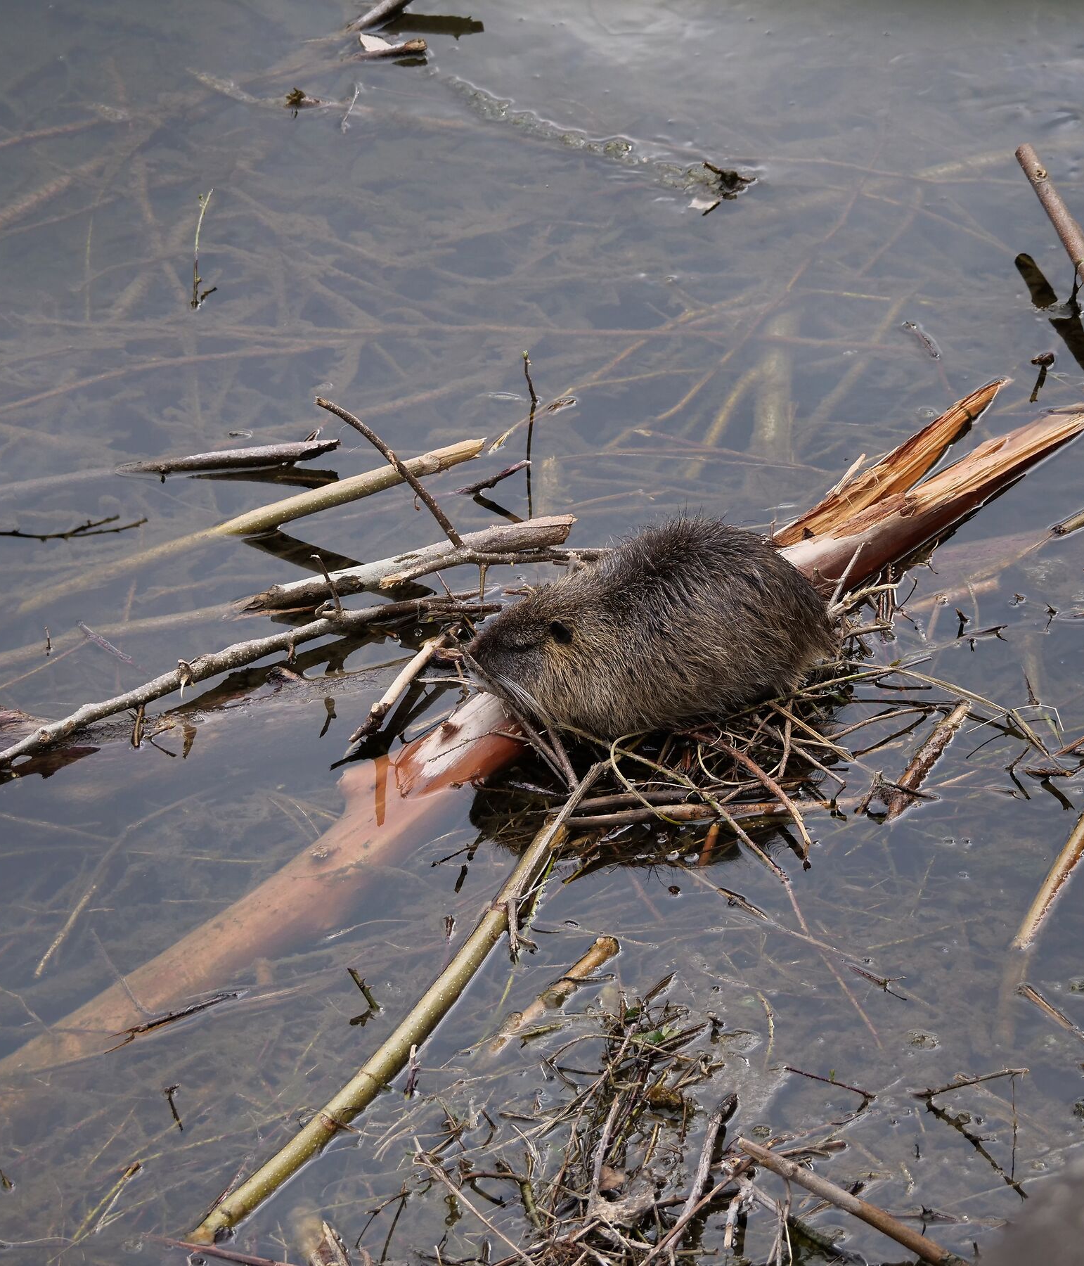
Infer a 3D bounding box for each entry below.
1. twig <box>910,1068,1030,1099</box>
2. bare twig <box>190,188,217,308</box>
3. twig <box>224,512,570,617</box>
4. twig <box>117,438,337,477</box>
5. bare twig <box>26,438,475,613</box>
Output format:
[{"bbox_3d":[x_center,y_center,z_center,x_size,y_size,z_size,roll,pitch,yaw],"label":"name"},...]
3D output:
[{"bbox_3d":[0.432,0.453,9.812,0.155,0.016,0.018,-14,19,42],"label":"twig"},{"bbox_3d":[-0.389,-0.444,11.247,0.018,0.020,0.165,8,57,-2],"label":"bare twig"},{"bbox_3d":[-0.152,-0.067,10.623,0.390,0.042,0.040,-13,32,10],"label":"twig"},{"bbox_3d":[-0.351,-0.195,10.899,0.250,0.030,0.030,-6,33,3],"label":"twig"},{"bbox_3d":[-0.322,-0.103,10.768,0.575,0.045,0.045,-24,32,10],"label":"bare twig"}]

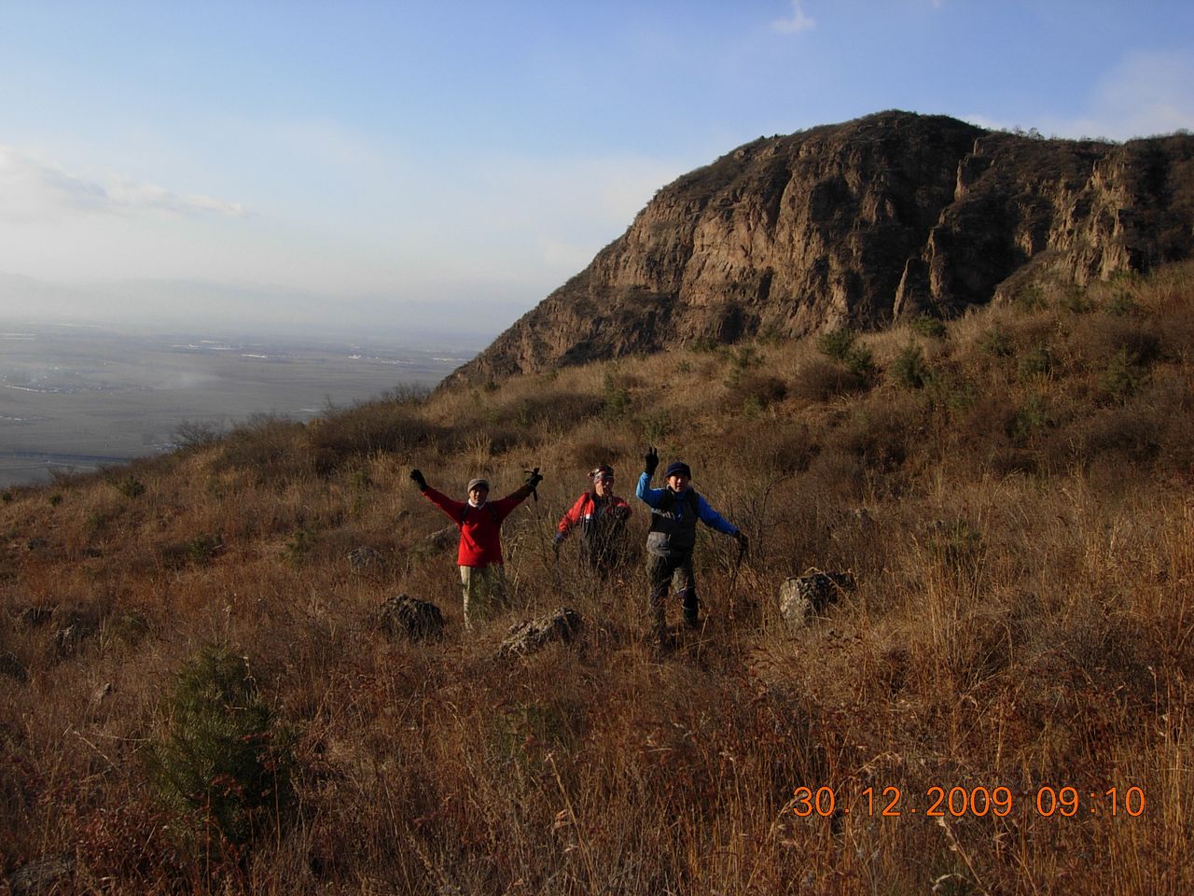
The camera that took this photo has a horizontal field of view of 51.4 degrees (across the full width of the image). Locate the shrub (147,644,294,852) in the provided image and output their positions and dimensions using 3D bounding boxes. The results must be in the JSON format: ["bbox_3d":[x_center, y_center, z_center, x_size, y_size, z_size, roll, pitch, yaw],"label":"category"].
[{"bbox_3d":[-1.889,1.488,6.200,0.745,1.013,0.745,1,6,0],"label":"shrub"}]

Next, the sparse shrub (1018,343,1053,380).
[{"bbox_3d":[10.228,-2.037,29.000,0.828,0.871,0.786,1,6,0],"label":"sparse shrub"}]

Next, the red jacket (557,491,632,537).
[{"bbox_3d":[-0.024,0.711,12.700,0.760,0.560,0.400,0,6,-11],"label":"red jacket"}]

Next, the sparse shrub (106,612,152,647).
[{"bbox_3d":[-5.726,2.209,15.200,0.550,0.440,0.500,1,6,0],"label":"sparse shrub"}]

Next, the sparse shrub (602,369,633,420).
[{"bbox_3d":[0.533,-1.401,33.000,0.843,1.339,0.801,1,6,0],"label":"sparse shrub"}]

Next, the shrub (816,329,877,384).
[{"bbox_3d":[6.832,-2.516,34.000,1.686,1.481,1.264,1,6,0],"label":"shrub"}]

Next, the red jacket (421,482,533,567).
[{"bbox_3d":[-1.303,0.837,13.500,1.197,0.892,0.360,1,6,-3],"label":"red jacket"}]

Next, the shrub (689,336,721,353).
[{"bbox_3d":[4.338,-4.150,50.000,1.277,0.777,1.213,1,6,0],"label":"shrub"}]

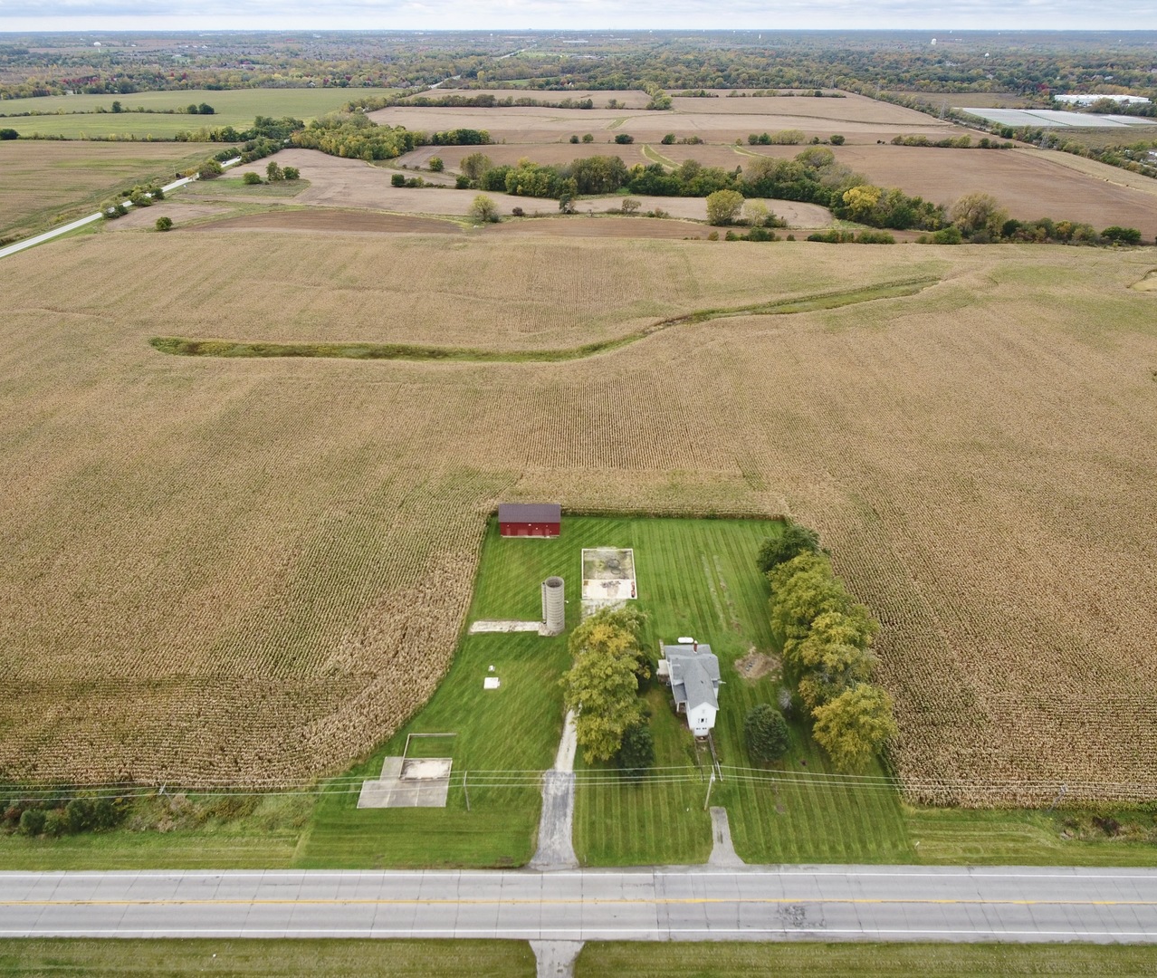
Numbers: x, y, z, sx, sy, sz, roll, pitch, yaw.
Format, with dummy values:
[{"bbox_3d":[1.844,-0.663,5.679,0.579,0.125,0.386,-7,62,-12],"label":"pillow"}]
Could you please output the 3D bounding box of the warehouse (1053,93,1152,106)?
[{"bbox_3d":[846.000,-628.280,1218.340,110.000,10.500,82.000,0,32,0],"label":"warehouse"}]

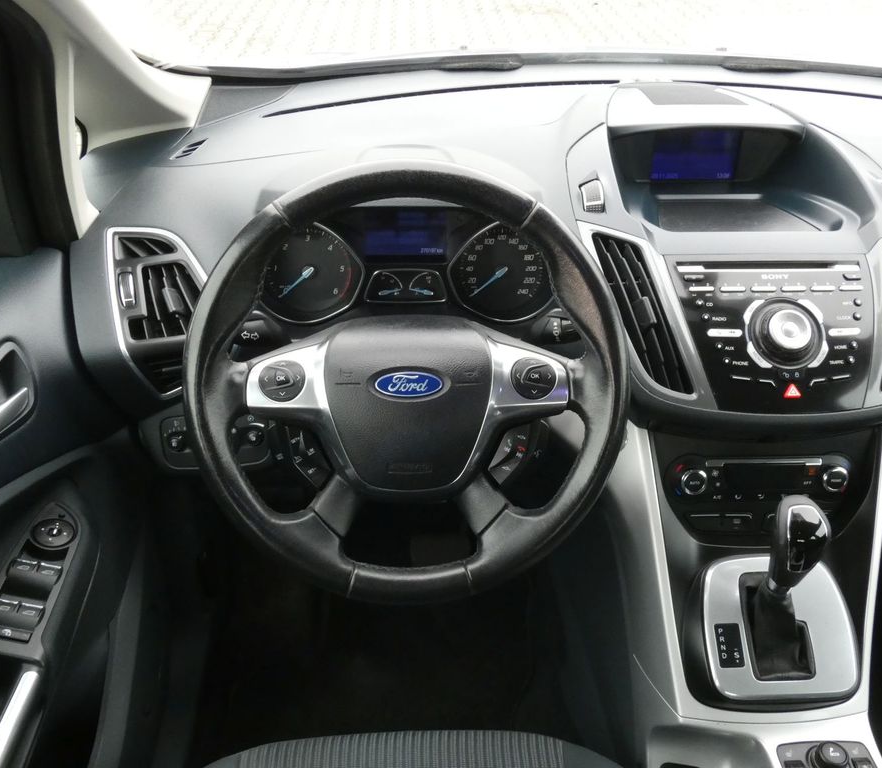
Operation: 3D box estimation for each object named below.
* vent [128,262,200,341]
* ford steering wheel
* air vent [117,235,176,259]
[{"bbox_3d":[-0.284,-0.086,0.858,0.083,0.081,0.035,-8,15,-14],"label":"vent"},{"bbox_3d":[-0.027,0.002,0.715,0.375,0.375,0.100,0,10,-3],"label":"ford steering wheel"},{"bbox_3d":[-0.301,-0.141,0.848,0.060,0.024,0.030,-8,15,-14],"label":"air vent"}]

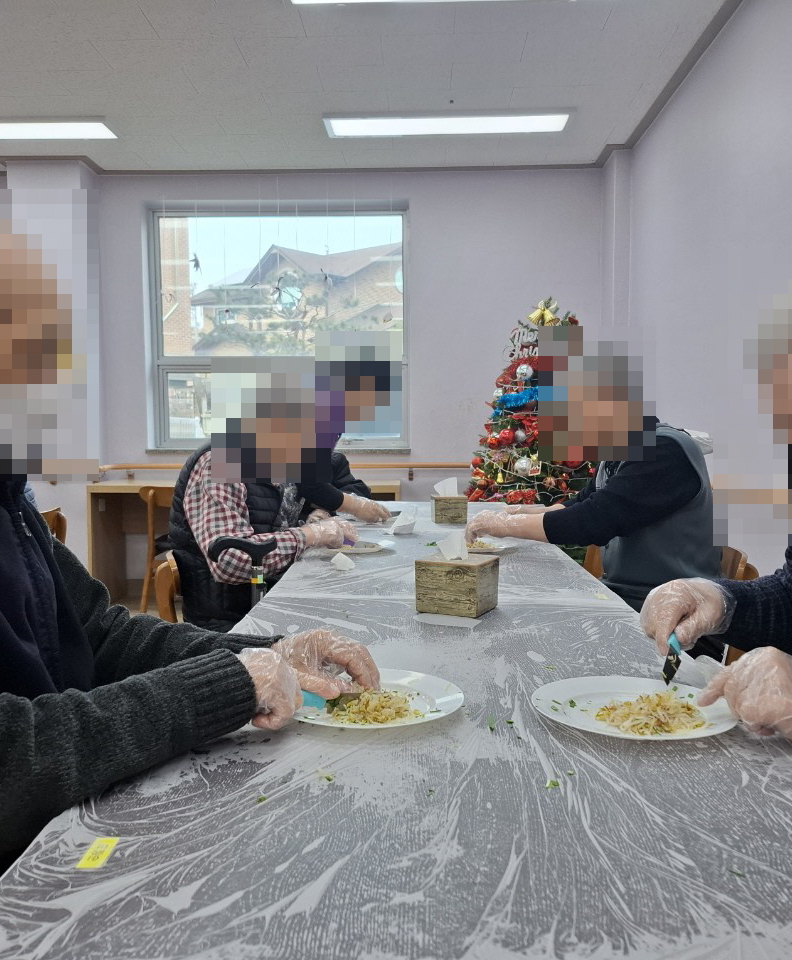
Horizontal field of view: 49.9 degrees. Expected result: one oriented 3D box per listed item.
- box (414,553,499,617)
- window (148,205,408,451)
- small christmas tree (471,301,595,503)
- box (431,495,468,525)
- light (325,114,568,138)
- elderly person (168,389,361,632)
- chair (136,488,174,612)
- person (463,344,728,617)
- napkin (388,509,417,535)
[{"bbox_3d":[0.104,0.180,1.464,0.112,0.086,0.101,1,3,25],"label":"box"},{"bbox_3d":[-0.725,-0.940,5.313,1.620,1.500,0.130,0,3,2],"label":"window"},{"bbox_3d":[0.808,-0.107,4.657,0.920,1.755,0.920,0,3,2],"label":"small christmas tree"},{"bbox_3d":[0.183,0.101,2.897,0.112,0.085,0.101,-1,3,-3],"label":"box"},{"bbox_3d":[0.273,-1.866,4.449,1.285,0.035,0.315,0,3,2],"label":"light"},{"bbox_3d":[-0.341,0.333,2.295,0.496,1.155,0.500,0,3,2],"label":"elderly person"},{"bbox_3d":[-1.040,0.411,4.437,0.460,0.775,0.500,0,3,2],"label":"chair"},{"bbox_3d":[0.521,0.274,2.323,0.632,1.257,0.500,0,3,2],"label":"person"},{"bbox_3d":[0.021,0.123,2.612,0.085,0.078,0.060,0,3,2],"label":"napkin"}]

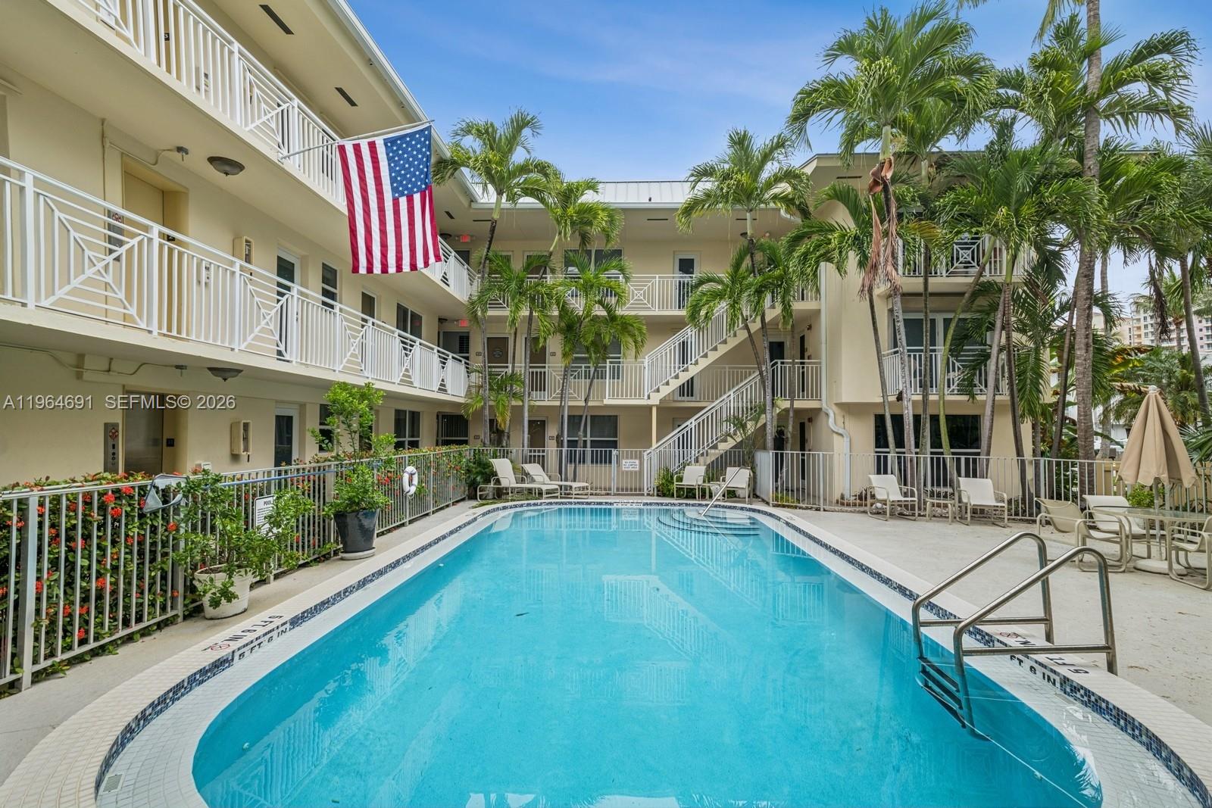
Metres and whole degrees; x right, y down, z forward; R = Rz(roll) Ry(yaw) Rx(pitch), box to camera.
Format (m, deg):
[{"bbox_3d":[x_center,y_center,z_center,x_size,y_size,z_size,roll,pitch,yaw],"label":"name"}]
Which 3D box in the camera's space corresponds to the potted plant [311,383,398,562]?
[{"bbox_3d":[-3.373,0.879,7.200,1.100,2.300,1.050,0,-2,0],"label":"potted plant"}]

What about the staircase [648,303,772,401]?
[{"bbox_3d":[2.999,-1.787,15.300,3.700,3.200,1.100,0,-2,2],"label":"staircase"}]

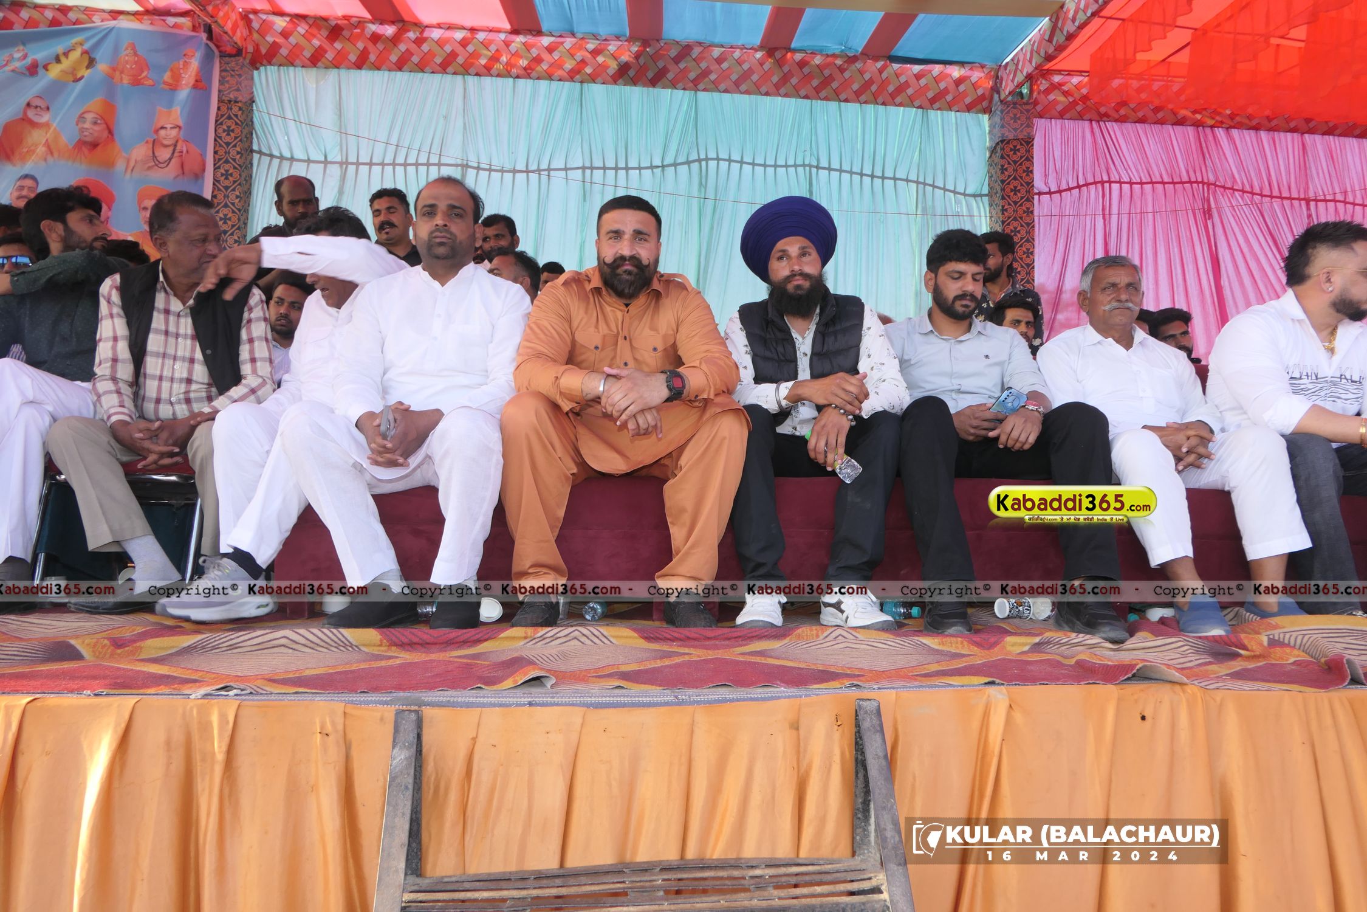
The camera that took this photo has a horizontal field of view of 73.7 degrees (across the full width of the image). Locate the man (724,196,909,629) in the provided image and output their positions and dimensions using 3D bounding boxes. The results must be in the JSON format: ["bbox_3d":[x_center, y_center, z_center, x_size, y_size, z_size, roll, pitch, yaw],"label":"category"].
[{"bbox_3d":[0.365,-0.165,2.580,0.520,1.210,0.800,1,-3,0],"label":"man"}]

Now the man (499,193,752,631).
[{"bbox_3d":[-0.155,-0.154,2.520,0.620,1.170,0.740,1,-3,-3],"label":"man"}]

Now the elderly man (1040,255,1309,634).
[{"bbox_3d":[1.400,-0.092,2.700,0.640,1.100,0.820,1,-3,1],"label":"elderly man"}]

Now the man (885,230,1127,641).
[{"bbox_3d":[0.800,-0.117,2.530,0.570,1.120,0.840,0,-3,7],"label":"man"}]

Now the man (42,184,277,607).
[{"bbox_3d":[-1.490,-0.198,2.670,0.570,1.240,0.770,1,-3,-15],"label":"man"}]

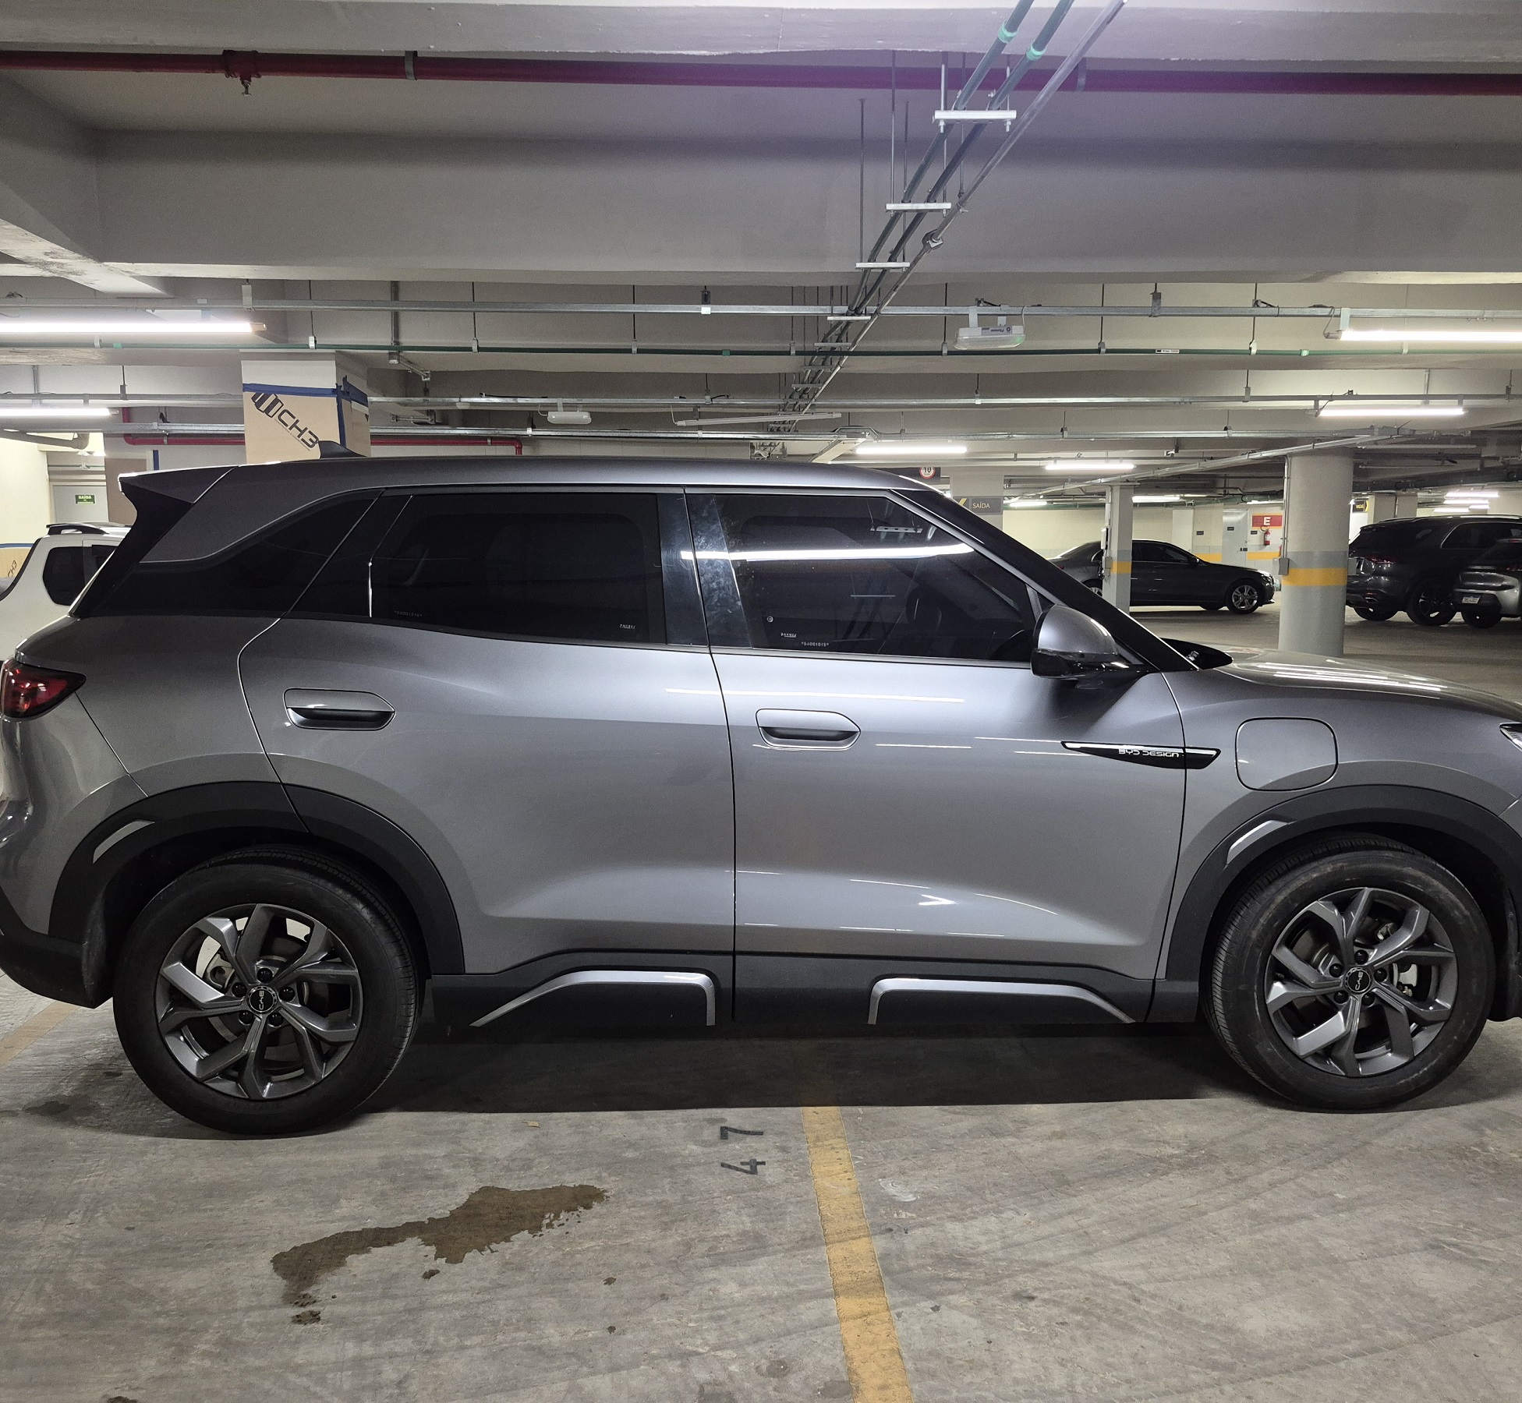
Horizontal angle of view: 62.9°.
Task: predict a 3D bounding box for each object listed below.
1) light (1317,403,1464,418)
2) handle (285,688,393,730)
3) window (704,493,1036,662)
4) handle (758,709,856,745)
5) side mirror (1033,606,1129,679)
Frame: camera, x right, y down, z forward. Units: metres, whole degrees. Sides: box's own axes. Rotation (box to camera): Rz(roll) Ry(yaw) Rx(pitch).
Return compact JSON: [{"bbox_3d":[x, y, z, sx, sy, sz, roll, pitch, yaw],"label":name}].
[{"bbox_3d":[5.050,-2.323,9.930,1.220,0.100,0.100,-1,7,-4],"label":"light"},{"bbox_3d":[-0.954,0.016,2.844,0.243,0.096,0.050,0,7,-2],"label":"handle"},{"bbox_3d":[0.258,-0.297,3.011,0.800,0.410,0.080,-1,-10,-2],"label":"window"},{"bbox_3d":[0.107,0.059,2.887,0.240,0.093,0.050,0,7,-2],"label":"handle"},{"bbox_3d":[0.740,-0.136,2.849,0.220,0.175,0.230,-1,7,-2],"label":"side mirror"}]

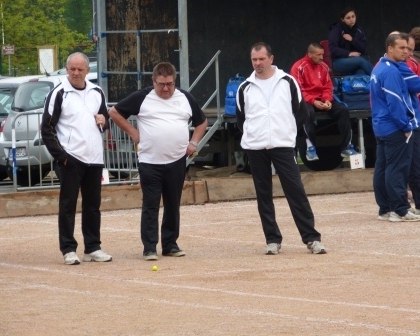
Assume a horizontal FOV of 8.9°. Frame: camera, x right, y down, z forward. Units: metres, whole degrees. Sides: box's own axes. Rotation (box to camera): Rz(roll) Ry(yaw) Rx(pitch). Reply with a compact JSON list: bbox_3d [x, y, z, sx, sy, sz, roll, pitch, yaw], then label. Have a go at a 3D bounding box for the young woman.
[{"bbox_3d":[1.751,-1.336,33.000,0.460,1.220,0.680,-4,4,-38],"label":"young woman"}]

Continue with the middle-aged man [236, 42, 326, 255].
[{"bbox_3d":[0.600,-0.162,22.400,0.710,1.730,0.380,-2,3,3],"label":"middle-aged man"}]

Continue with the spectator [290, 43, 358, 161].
[{"bbox_3d":[1.329,-0.772,31.400,0.580,1.360,0.700,-3,3,-20],"label":"spectator"}]

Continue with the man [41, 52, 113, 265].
[{"bbox_3d":[-1.103,-0.079,22.350,0.540,1.720,0.370,-3,3,-16],"label":"man"}]

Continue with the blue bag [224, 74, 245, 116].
[{"bbox_3d":[0.317,-0.852,31.800,0.290,0.470,0.300,-1,3,6],"label":"blue bag"}]

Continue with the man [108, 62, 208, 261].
[{"bbox_3d":[-0.424,-0.053,22.250,0.790,1.600,0.420,-2,3,-7],"label":"man"}]

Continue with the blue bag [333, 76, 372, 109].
[{"bbox_3d":[1.732,-0.911,32.200,0.500,0.400,0.300,-2,3,-6],"label":"blue bag"}]

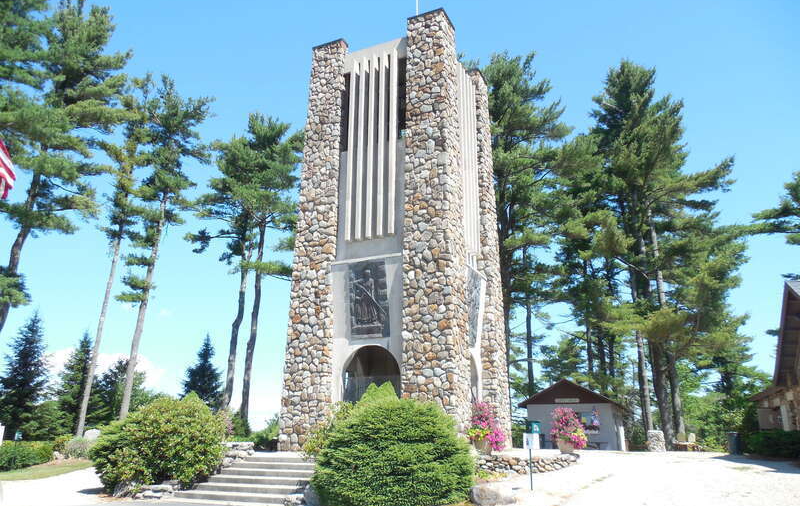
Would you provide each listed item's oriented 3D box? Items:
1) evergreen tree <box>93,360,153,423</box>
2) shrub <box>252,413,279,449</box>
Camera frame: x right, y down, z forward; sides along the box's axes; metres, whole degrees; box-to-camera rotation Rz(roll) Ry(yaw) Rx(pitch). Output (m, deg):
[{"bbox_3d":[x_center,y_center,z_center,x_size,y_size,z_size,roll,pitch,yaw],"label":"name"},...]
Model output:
[{"bbox_3d":[-18.648,9.954,38.775,4.200,5.400,4.000,0,-17,0],"label":"evergreen tree"},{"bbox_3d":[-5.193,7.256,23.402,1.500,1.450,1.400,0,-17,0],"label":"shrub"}]

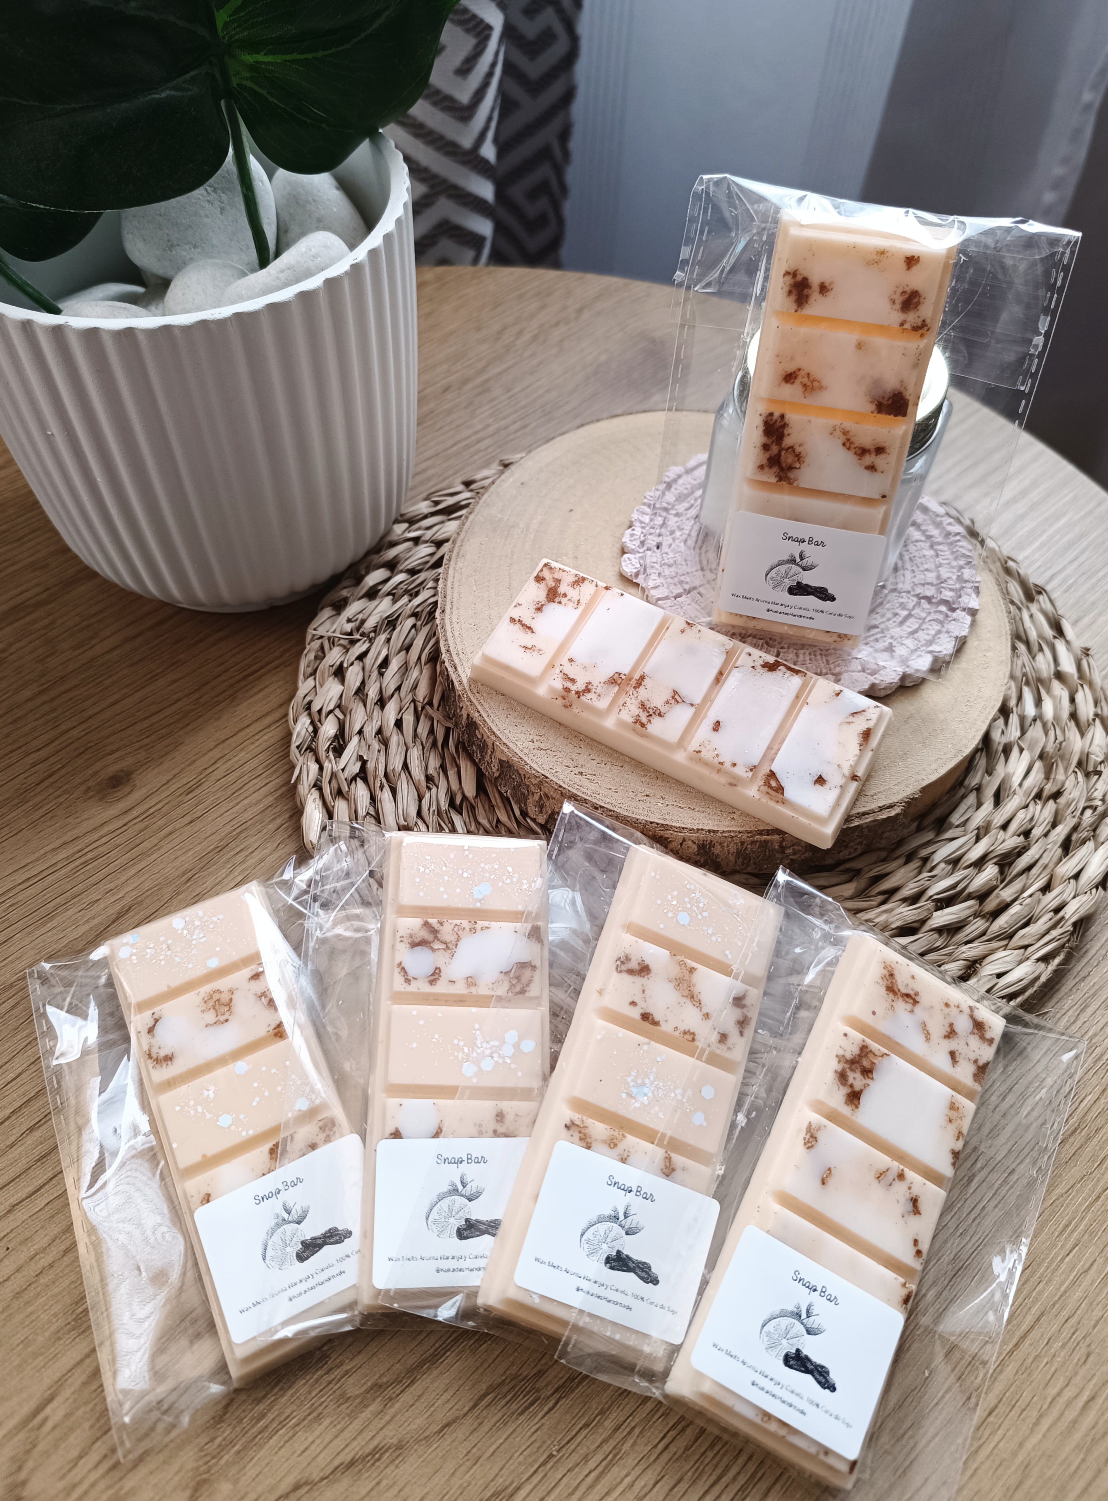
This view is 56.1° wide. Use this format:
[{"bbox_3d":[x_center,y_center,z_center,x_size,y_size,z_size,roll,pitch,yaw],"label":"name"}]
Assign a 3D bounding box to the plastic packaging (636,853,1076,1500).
[{"bbox_3d":[0.076,0.112,0.265,0.092,0.014,0.133,28,68,4],"label":"plastic packaging"}]

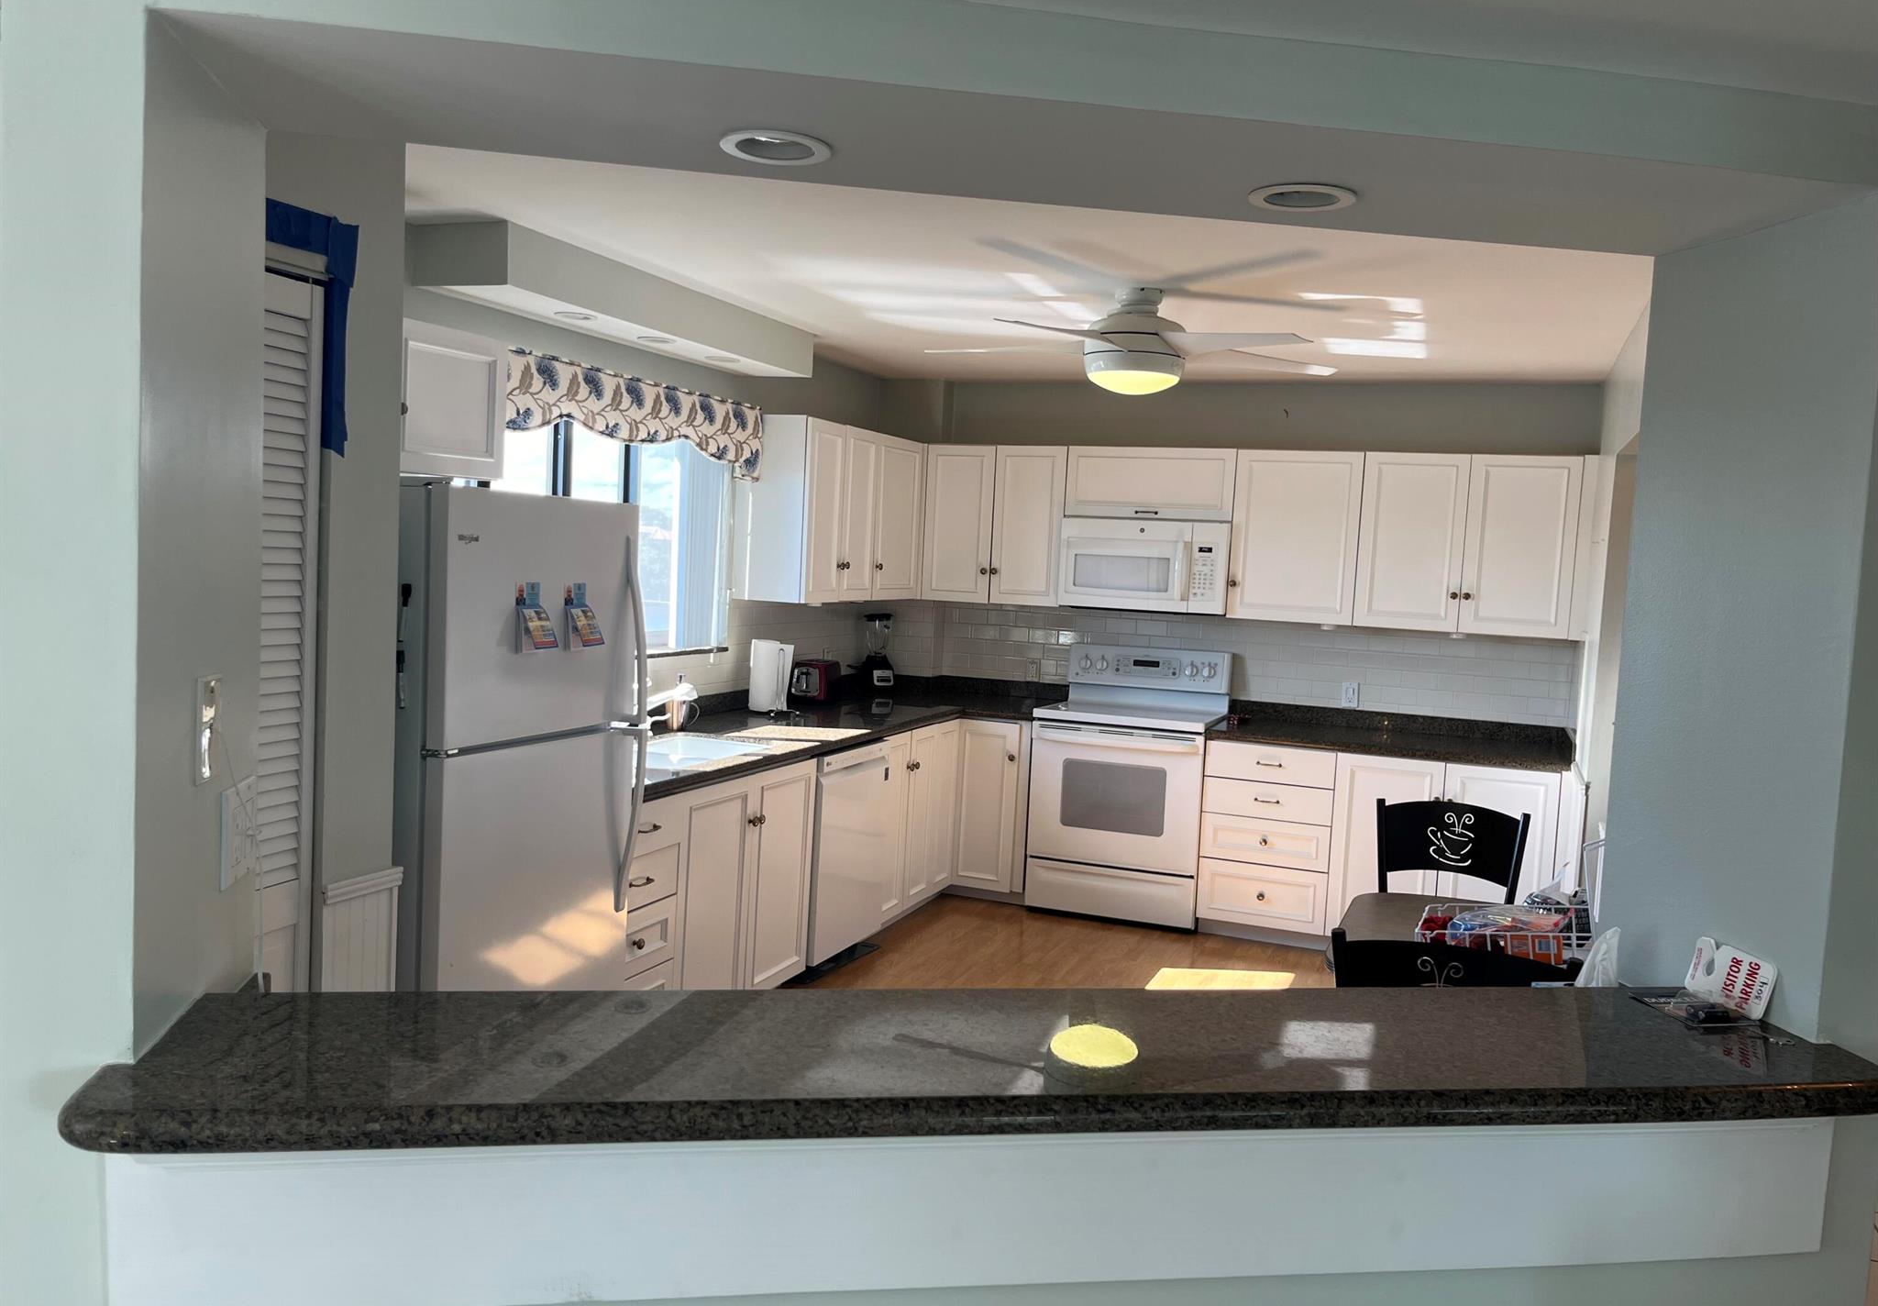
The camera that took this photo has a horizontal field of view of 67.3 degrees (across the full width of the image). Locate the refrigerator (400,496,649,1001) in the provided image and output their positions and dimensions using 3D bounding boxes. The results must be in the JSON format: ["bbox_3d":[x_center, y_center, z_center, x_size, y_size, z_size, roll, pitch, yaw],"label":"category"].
[{"bbox_3d":[-1.286,0.447,3.527,0.810,1.695,0.730,4,4,21],"label":"refrigerator"}]

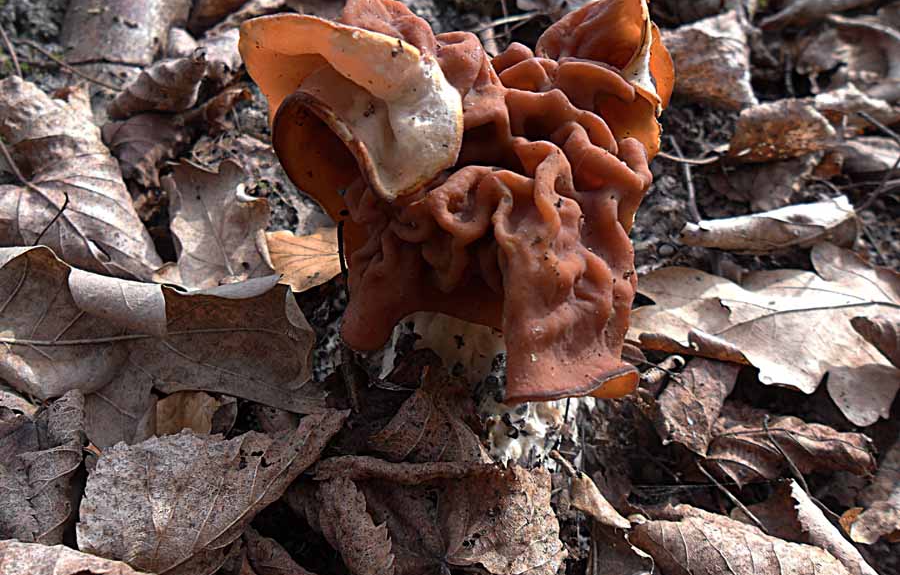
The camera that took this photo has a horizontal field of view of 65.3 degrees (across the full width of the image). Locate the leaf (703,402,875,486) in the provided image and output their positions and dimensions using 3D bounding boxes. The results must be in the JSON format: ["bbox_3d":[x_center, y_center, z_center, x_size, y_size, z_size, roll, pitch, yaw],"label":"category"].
[{"bbox_3d":[0.111,0.052,0.234,0.046,0.016,0.019,4,54,3],"label":"leaf"}]

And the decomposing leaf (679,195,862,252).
[{"bbox_3d":[0.141,-0.027,0.310,0.078,0.019,0.022,5,37,6],"label":"decomposing leaf"}]

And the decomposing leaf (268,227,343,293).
[{"bbox_3d":[-0.063,-0.012,0.305,0.032,0.007,0.028,-4,62,-2],"label":"decomposing leaf"}]

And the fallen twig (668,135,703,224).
[{"bbox_3d":[0.124,-0.058,0.367,0.004,0.003,0.083,3,42,3],"label":"fallen twig"}]

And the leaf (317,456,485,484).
[{"bbox_3d":[-0.015,0.053,0.205,0.048,0.009,0.011,0,37,0],"label":"leaf"}]

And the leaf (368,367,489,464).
[{"bbox_3d":[-0.008,0.044,0.240,0.040,0.014,0.029,-4,67,-2],"label":"leaf"}]

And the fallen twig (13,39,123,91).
[{"bbox_3d":[-0.267,-0.155,0.485,0.143,0.005,0.006,27,44,29],"label":"fallen twig"}]

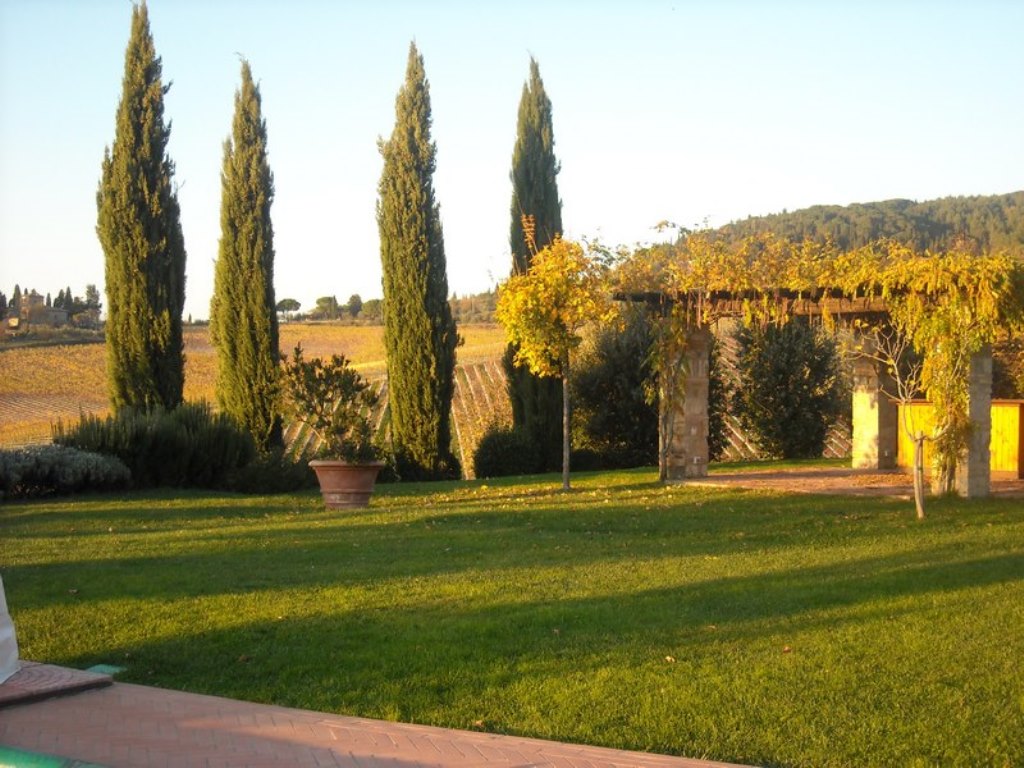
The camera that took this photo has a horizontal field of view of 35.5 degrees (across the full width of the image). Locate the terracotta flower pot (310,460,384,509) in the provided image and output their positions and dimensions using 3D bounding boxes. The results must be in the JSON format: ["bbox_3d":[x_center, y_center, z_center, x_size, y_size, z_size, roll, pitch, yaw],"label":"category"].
[{"bbox_3d":[-1.896,1.148,18.300,0.860,0.545,0.860,0,0,0],"label":"terracotta flower pot"}]

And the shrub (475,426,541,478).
[{"bbox_3d":[-0.070,1.056,24.800,1.080,0.800,1.050,0,0,0],"label":"shrub"}]

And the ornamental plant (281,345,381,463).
[{"bbox_3d":[-2.068,0.223,18.300,1.130,1.350,1.050,0,0,0],"label":"ornamental plant"}]

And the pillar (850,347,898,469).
[{"bbox_3d":[6.071,0.297,26.661,0.510,2.240,0.510,0,0,-40],"label":"pillar"}]

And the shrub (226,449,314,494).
[{"bbox_3d":[-3.203,1.149,21.100,1.220,0.600,1.050,0,0,0],"label":"shrub"}]

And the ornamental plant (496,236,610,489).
[{"bbox_3d":[0.546,-0.276,21.000,1.500,3.330,1.400,0,0,0],"label":"ornamental plant"}]

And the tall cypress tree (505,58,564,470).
[{"bbox_3d":[0.382,-1.937,26.000,0.950,6.750,0.950,0,0,0],"label":"tall cypress tree"}]

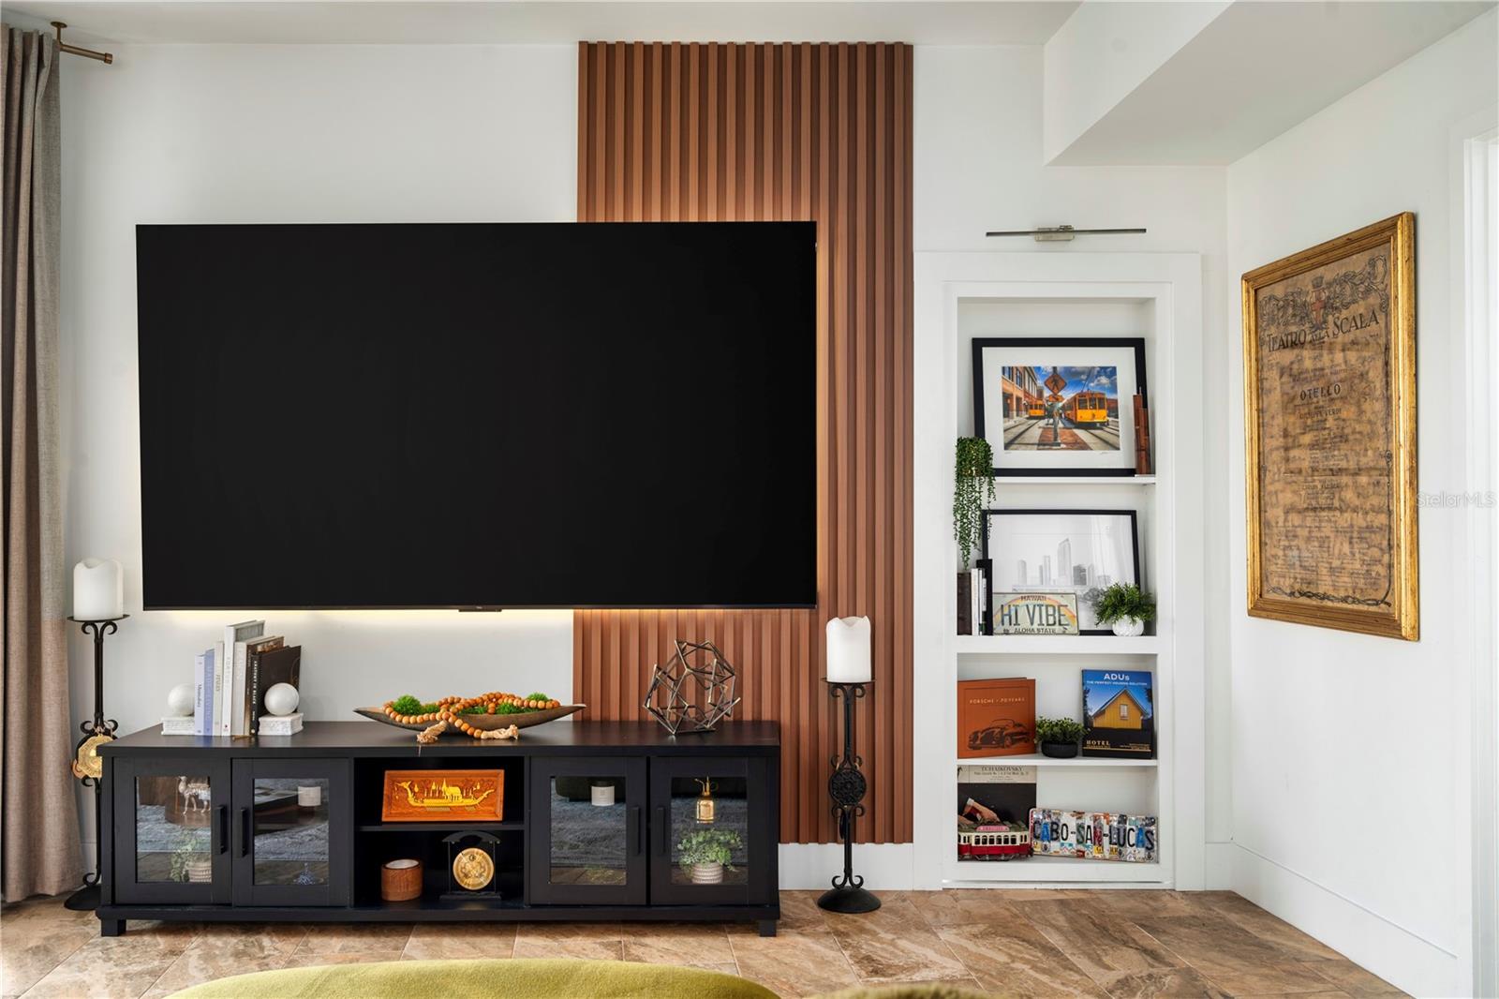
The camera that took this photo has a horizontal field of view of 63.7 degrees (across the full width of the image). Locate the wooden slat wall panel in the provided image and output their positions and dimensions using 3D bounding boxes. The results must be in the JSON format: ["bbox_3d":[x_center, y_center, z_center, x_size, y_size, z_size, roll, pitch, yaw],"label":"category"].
[{"bbox_3d":[-0.015,-0.189,3.950,1.100,2.613,0.026,0,-1,0],"label":"wooden slat wall panel"}]

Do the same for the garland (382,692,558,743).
[{"bbox_3d":[-0.856,0.657,3.662,0.539,0.122,0.218,0,-1,0],"label":"garland"}]

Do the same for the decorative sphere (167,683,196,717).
[{"bbox_3d":[-1.749,0.623,3.742,0.101,0.101,0.101,0,-1,0],"label":"decorative sphere"}]

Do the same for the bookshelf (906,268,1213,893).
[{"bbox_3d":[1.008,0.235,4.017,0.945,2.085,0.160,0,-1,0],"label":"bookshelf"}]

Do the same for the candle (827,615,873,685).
[{"bbox_3d":[0.316,0.475,3.834,0.141,0.207,0.141,0,-1,0],"label":"candle"}]

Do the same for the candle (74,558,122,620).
[{"bbox_3d":[-2.072,0.286,3.841,0.138,0.188,0.138,0,-1,0],"label":"candle"}]

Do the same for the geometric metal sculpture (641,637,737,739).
[{"bbox_3d":[-0.179,0.578,3.747,0.303,0.283,0.290,0,-1,0],"label":"geometric metal sculpture"}]

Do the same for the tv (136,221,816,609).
[{"bbox_3d":[-0.870,-0.268,3.892,2.162,1.235,0.060,0,2,0],"label":"tv"}]

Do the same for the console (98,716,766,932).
[{"bbox_3d":[-0.902,0.996,3.714,1.982,0.555,0.425,0,-1,0],"label":"console"}]

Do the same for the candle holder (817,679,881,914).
[{"bbox_3d":[0.315,0.926,3.828,0.202,0.699,0.202,0,-1,0],"label":"candle holder"}]

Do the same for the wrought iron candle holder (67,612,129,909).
[{"bbox_3d":[-2.068,0.824,3.834,0.202,0.903,0.202,0,-1,0],"label":"wrought iron candle holder"}]

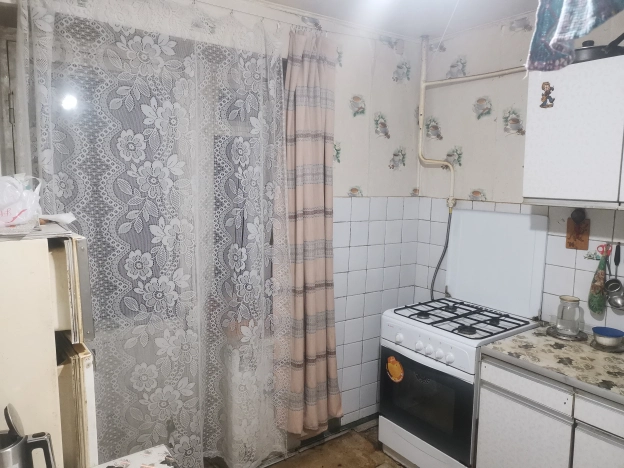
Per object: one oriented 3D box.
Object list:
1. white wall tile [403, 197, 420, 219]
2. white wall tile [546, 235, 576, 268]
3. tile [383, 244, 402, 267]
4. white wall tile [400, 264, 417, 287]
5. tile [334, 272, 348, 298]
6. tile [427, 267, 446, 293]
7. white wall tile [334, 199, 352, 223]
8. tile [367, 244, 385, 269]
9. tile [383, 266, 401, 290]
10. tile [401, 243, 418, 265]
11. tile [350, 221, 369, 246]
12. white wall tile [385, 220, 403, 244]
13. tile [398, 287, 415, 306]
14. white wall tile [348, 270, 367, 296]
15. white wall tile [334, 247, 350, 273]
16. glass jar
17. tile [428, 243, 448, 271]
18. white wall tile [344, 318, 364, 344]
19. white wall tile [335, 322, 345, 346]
[{"bbox_3d":[0.654,-0.170,3.093,0.150,0.150,0.010,-3,8,-37],"label":"white wall tile"},{"bbox_3d":[1.282,0.086,2.403,0.010,0.150,0.151,-3,8,-37],"label":"white wall tile"},{"bbox_3d":[0.519,0.135,3.023,0.148,0.149,0.010,-3,8,-35],"label":"tile"},{"bbox_3d":[0.638,0.282,3.137,0.150,0.150,0.010,-3,8,-36],"label":"white wall tile"},{"bbox_3d":[0.152,0.307,2.779,0.150,0.150,0.010,-3,8,-36],"label":"tile"},{"bbox_3d":[0.813,0.300,3.036,0.010,0.150,0.150,-3,8,-36],"label":"tile"},{"bbox_3d":[0.168,-0.142,2.726,0.150,0.150,0.010,-3,8,-36],"label":"white wall tile"},{"bbox_3d":[0.398,0.142,2.944,0.151,0.150,0.010,-3,8,-37],"label":"tile"},{"bbox_3d":[0.514,0.285,3.041,0.148,0.149,0.010,-3,8,-35],"label":"tile"},{"bbox_3d":[0.649,0.133,3.144,0.150,0.150,0.008,-3,8,-36],"label":"tile"},{"bbox_3d":[0.280,-0.002,2.835,0.151,0.150,0.010,-3,8,-37],"label":"tile"},{"bbox_3d":[0.525,-0.016,3.006,0.148,0.149,0.010,-3,8,-35],"label":"white wall tile"},{"bbox_3d":[0.631,0.429,3.145,0.146,0.149,0.010,-3,8,-35],"label":"tile"},{"bbox_3d":[0.270,0.298,2.870,0.151,0.150,0.010,-3,8,-37],"label":"white wall tile"},{"bbox_3d":[0.157,0.158,2.761,0.150,0.150,0.010,-3,8,-36],"label":"white wall tile"},{"bbox_3d":[1.238,0.394,2.261,0.103,0.160,0.103,6,8,29],"label":"glass jar"},{"bbox_3d":[0.823,0.152,3.041,0.008,0.150,0.150,-3,8,-35],"label":"tile"},{"bbox_3d":[0.262,0.603,2.921,0.150,0.150,0.008,-3,8,-36],"label":"white wall tile"},{"bbox_3d":[0.141,0.610,2.832,0.150,0.150,0.008,-3,8,-36],"label":"white wall tile"}]

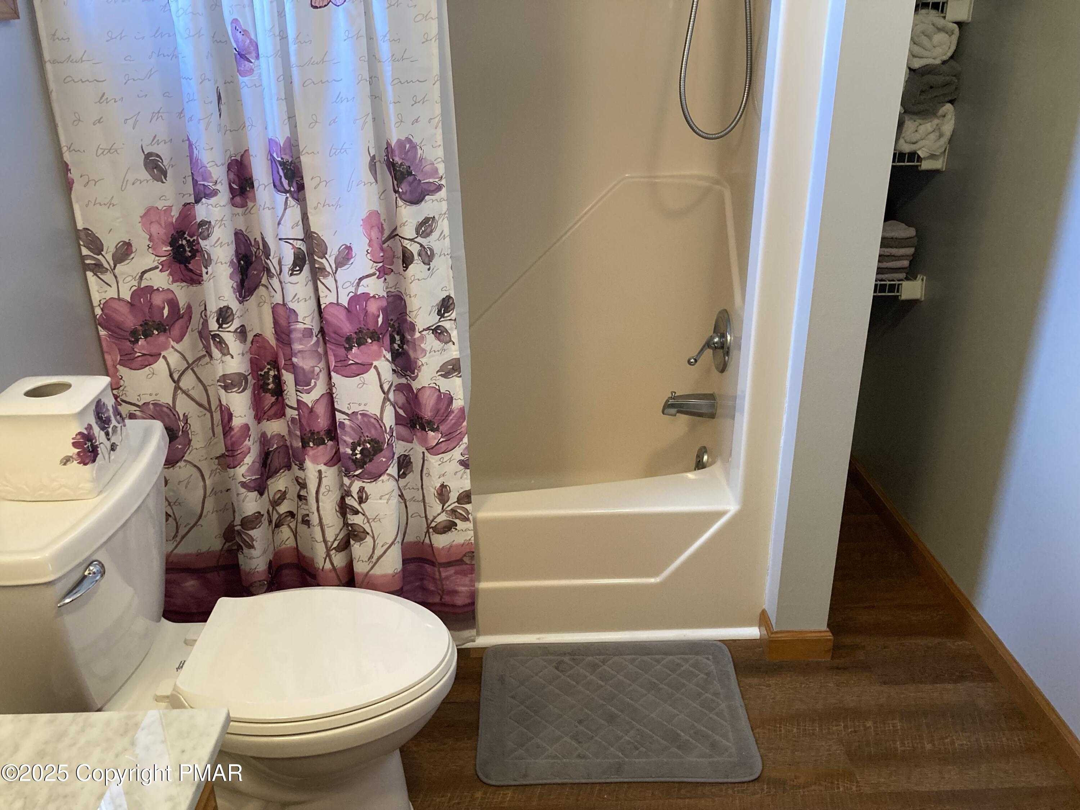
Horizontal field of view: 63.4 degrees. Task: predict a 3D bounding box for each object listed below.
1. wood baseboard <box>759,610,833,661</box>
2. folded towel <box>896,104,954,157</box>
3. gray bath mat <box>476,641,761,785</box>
[{"bbox_3d":[0.624,0.564,2.143,0.159,0.078,0.095,-1,23,-1],"label":"wood baseboard"},{"bbox_3d":[0.972,-0.749,2.328,0.138,0.120,0.270,-1,23,-1],"label":"folded towel"},{"bbox_3d":[0.163,0.680,1.973,0.596,0.013,0.433,-1,23,0],"label":"gray bath mat"}]

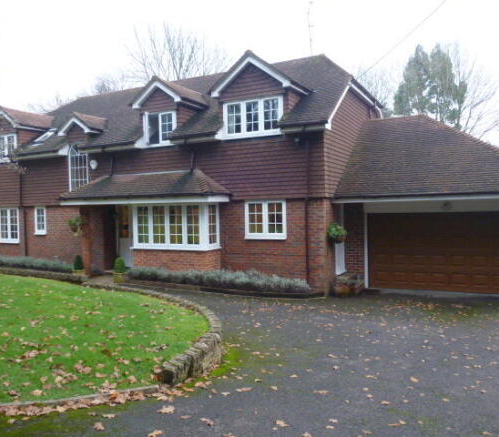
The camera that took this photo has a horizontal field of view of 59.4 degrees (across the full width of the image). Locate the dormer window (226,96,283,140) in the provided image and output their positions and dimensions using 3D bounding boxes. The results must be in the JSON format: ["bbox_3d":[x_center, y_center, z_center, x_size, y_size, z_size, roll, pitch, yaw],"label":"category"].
[{"bbox_3d":[0.115,-2.672,11.700,1.750,1.040,0.200,-1,2,26],"label":"dormer window"}]

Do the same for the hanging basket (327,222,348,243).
[{"bbox_3d":[2.211,0.355,11.100,0.480,0.500,0.480,-1,2,26],"label":"hanging basket"}]

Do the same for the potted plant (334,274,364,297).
[{"bbox_3d":[2.602,1.752,11.450,0.720,0.540,0.550,-1,2,26],"label":"potted plant"}]

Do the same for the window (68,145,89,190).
[{"bbox_3d":[-5.471,-1.591,14.065,0.850,1.480,0.120,-1,0,25],"label":"window"}]

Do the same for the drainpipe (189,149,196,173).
[{"bbox_3d":[-1.560,-1.616,12.159,0.100,0.660,0.100,-1,0,25],"label":"drainpipe"}]

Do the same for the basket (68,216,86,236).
[{"bbox_3d":[-5.500,0.256,14.000,0.530,0.600,0.530,-1,2,26],"label":"basket"}]

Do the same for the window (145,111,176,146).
[{"bbox_3d":[-2.650,-2.659,13.036,1.180,1.040,0.200,-1,2,26],"label":"window"}]

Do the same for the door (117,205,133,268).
[{"bbox_3d":[-3.945,0.566,14.153,0.900,2.070,0.100,-1,0,25],"label":"door"}]

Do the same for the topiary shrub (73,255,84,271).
[{"bbox_3d":[-5.527,1.422,14.150,0.350,0.510,0.350,-1,2,26],"label":"topiary shrub"}]

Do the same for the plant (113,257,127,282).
[{"bbox_3d":[-3.697,1.456,12.450,0.350,0.730,0.350,-1,0,0],"label":"plant"}]

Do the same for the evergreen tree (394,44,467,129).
[{"bbox_3d":[15.932,-7.281,38.305,6.000,15.700,5.800,-1,2,26],"label":"evergreen tree"}]

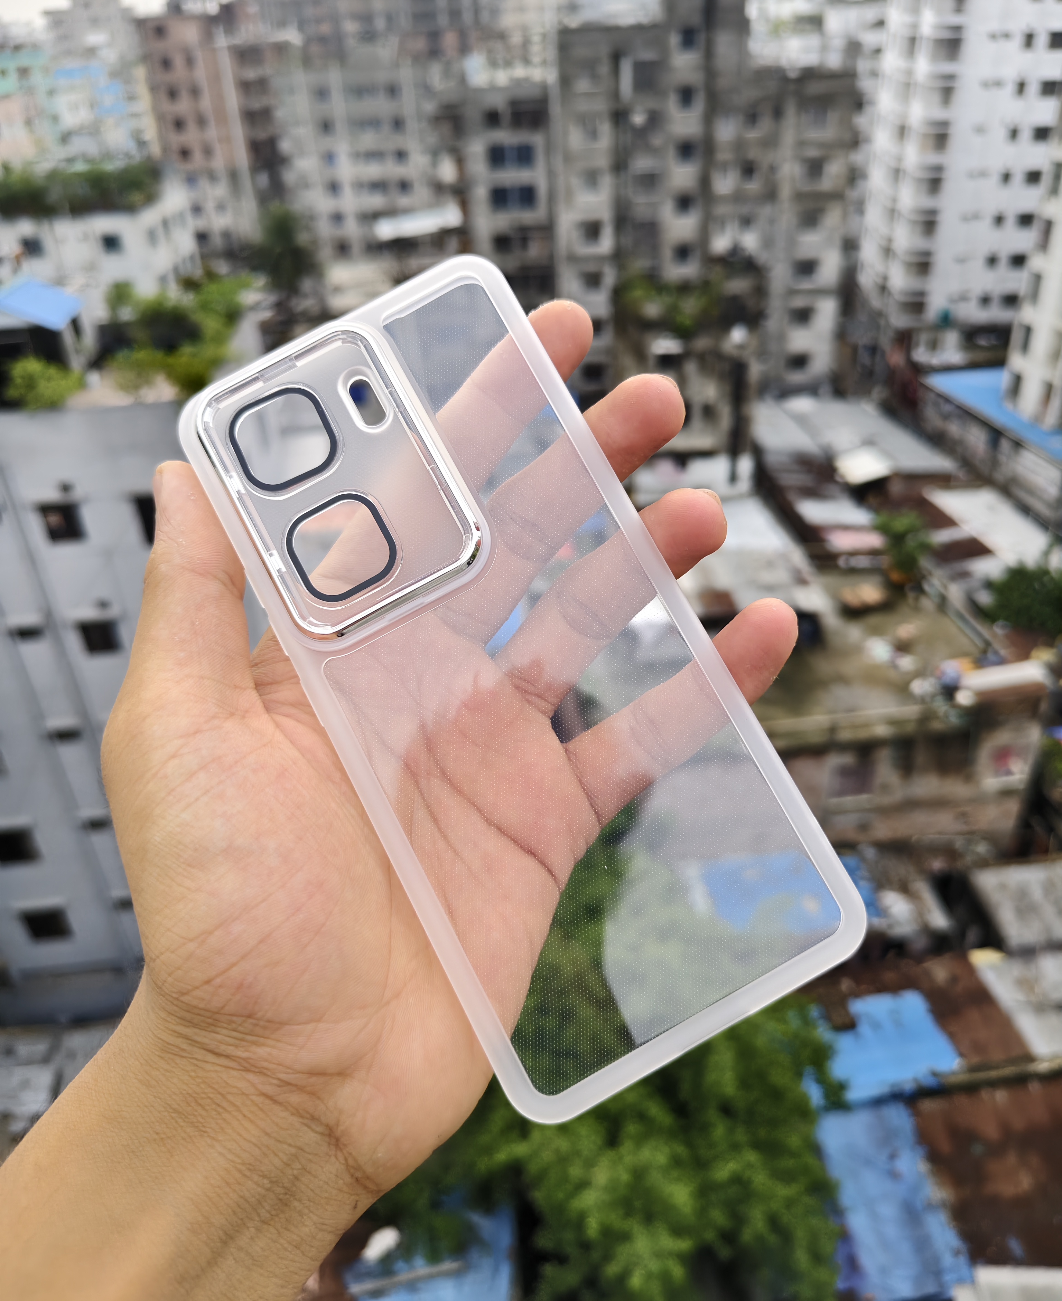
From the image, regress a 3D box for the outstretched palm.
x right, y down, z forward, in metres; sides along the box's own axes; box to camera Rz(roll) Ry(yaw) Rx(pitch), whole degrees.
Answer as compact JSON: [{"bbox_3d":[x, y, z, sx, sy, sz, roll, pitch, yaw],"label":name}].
[{"bbox_3d":[-0.030,0.011,0.213,0.145,0.190,0.070,37,-6,0],"label":"outstretched palm"}]

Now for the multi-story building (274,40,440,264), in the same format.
[{"bbox_3d":[-18.489,-56.258,110.124,16.500,24.500,14.000,-4,30,0],"label":"multi-story building"}]

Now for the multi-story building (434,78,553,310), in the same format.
[{"bbox_3d":[-2.779,-37.035,80.196,9.500,20.700,12.000,-4,30,0],"label":"multi-story building"}]

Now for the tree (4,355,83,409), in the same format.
[{"bbox_3d":[-11.001,-6.001,21.223,1.600,1.300,1.600,-4,30,0],"label":"tree"}]

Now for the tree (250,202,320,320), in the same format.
[{"bbox_3d":[-23.627,-37.038,90.671,5.800,11.400,5.800,-4,30,0],"label":"tree"}]

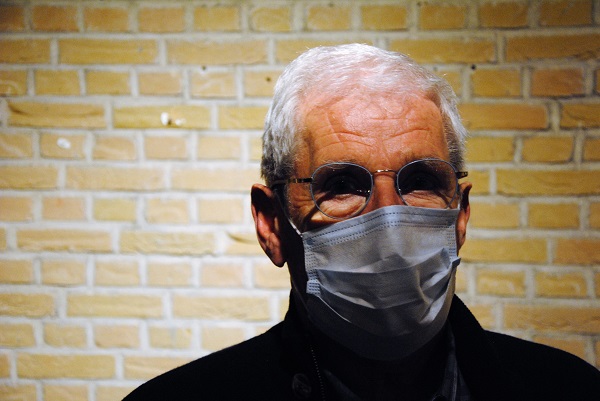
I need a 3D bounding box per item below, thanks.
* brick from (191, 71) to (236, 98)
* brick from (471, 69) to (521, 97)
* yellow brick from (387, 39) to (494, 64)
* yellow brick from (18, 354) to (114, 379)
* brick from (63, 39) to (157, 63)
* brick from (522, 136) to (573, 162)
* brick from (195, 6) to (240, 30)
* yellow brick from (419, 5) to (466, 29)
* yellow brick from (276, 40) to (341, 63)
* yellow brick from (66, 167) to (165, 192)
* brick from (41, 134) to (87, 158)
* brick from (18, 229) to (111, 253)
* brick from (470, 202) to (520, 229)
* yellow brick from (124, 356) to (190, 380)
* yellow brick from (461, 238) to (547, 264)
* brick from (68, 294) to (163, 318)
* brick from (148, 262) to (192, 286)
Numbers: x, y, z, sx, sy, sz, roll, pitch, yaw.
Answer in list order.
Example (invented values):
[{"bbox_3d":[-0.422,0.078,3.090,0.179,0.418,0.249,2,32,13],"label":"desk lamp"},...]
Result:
[{"bbox_3d":[-0.160,-0.235,2.622,0.095,0.052,0.120,1,6,10],"label":"brick"},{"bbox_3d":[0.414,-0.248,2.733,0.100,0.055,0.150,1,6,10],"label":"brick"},{"bbox_3d":[0.300,-0.313,2.716,0.217,0.054,0.105,1,7,10],"label":"yellow brick"},{"bbox_3d":[-0.472,0.336,2.724,0.206,0.050,0.100,1,6,10],"label":"yellow brick"},{"bbox_3d":[-0.402,-0.325,2.837,0.217,0.054,0.105,1,7,10],"label":"brick"},{"bbox_3d":[0.479,-0.103,2.525,0.095,0.050,0.120,1,6,10],"label":"brick"},{"bbox_3d":[-0.161,-0.391,2.822,0.099,0.052,0.150,1,6,10],"label":"brick"},{"bbox_3d":[0.308,-0.382,2.738,0.096,0.052,0.150,1,6,10],"label":"yellow brick"},{"bbox_3d":[0.057,-0.291,2.569,0.199,0.048,0.100,1,6,10],"label":"yellow brick"},{"bbox_3d":[-0.363,-0.049,2.666,0.205,0.049,0.100,1,6,10],"label":"yellow brick"},{"bbox_3d":[-0.497,-0.131,2.935,0.102,0.054,0.215,1,8,9],"label":"brick"},{"bbox_3d":[-0.510,0.084,2.912,0.214,0.053,0.103,1,6,10],"label":"brick"},{"bbox_3d":[0.420,0.020,2.782,0.103,0.054,0.200,1,7,10],"label":"brick"},{"bbox_3d":[-0.270,0.362,2.892,0.217,0.054,0.105,1,7,10],"label":"yellow brick"},{"bbox_3d":[0.409,0.099,2.745,0.217,0.054,0.105,1,7,10],"label":"yellow brick"},{"bbox_3d":[-0.397,0.226,2.908,0.215,0.054,0.103,1,8,9],"label":"brick"},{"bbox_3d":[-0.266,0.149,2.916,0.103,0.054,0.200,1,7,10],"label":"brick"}]

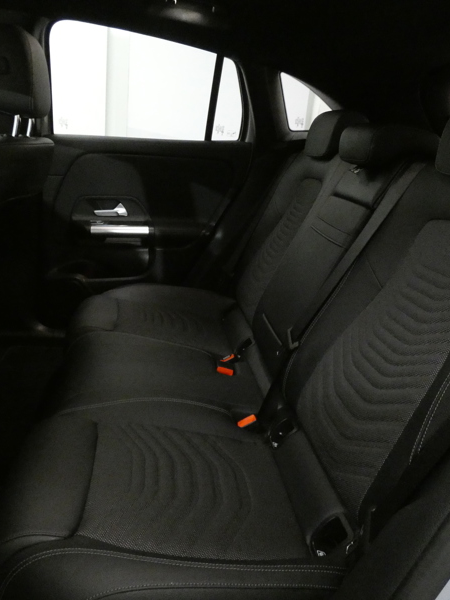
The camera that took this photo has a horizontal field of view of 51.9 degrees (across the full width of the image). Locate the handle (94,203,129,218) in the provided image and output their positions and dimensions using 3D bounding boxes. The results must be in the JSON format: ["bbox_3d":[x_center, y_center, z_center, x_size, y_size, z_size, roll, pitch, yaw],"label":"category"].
[{"bbox_3d":[-0.418,-0.327,1.690,0.118,0.047,0.030,1,20,-11],"label":"handle"}]

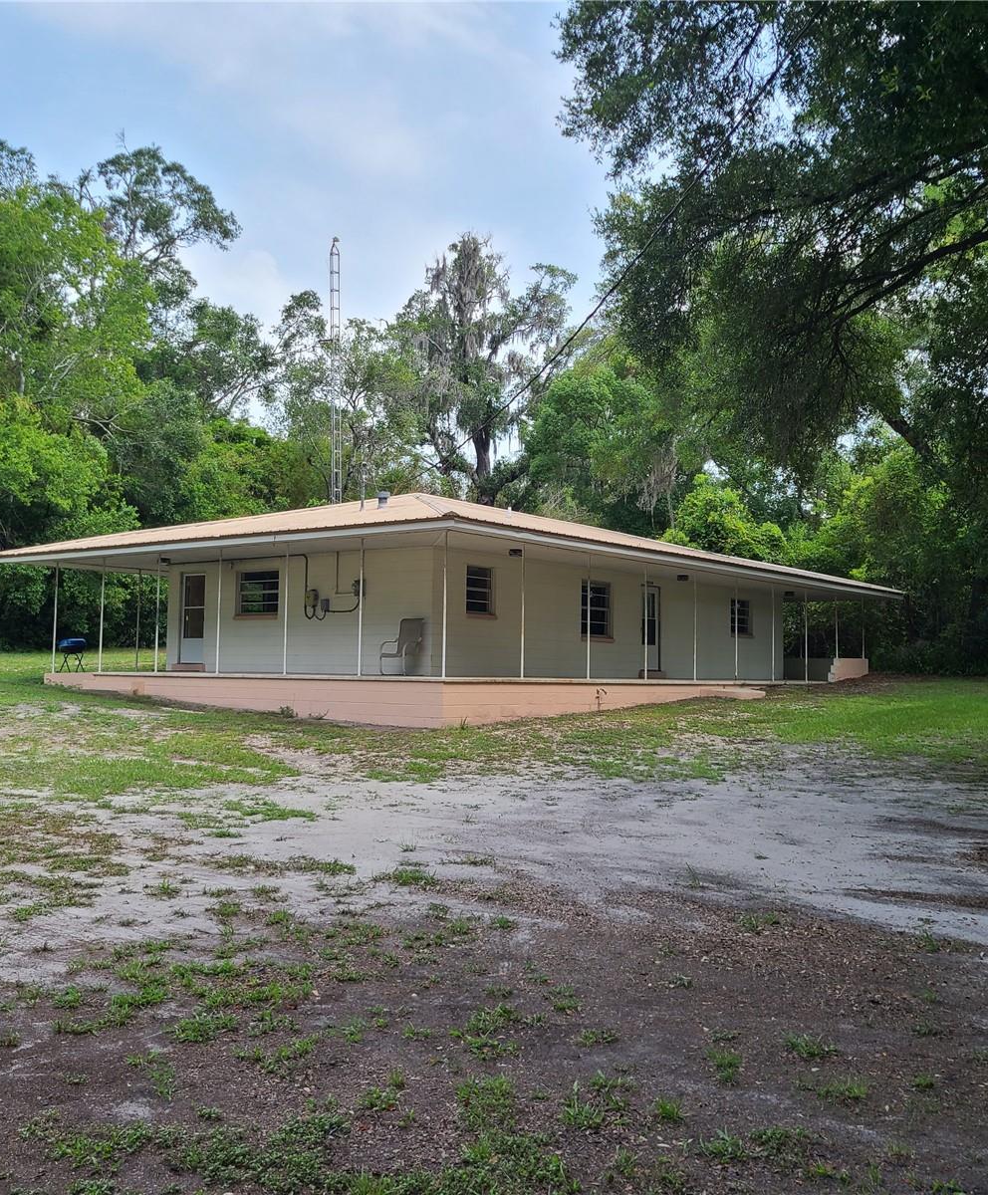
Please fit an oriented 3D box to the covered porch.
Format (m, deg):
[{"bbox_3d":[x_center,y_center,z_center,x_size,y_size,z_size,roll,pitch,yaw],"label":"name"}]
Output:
[{"bbox_3d":[0.673,1.093,30.653,11.900,3.540,20.650,-2,-5,37],"label":"covered porch"}]

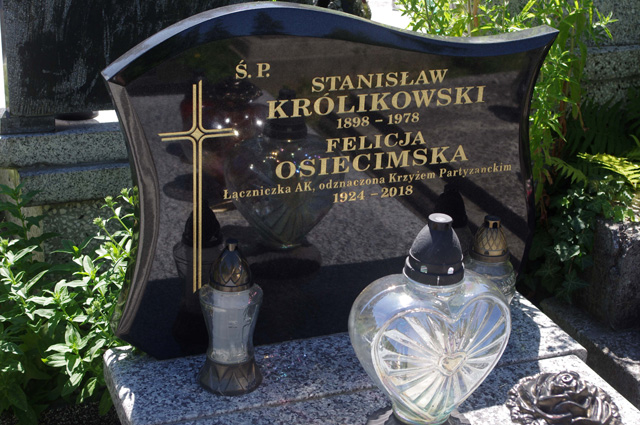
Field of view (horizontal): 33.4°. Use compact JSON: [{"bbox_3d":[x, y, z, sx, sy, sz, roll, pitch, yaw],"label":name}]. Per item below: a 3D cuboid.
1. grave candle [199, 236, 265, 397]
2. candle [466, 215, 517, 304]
[{"bbox_3d":[-0.140,0.157,1.665,0.104,0.242,0.104,1,20,-1],"label":"grave candle"},{"bbox_3d":[0.287,0.117,1.827,0.101,0.229,0.101,-6,21,-19],"label":"candle"}]

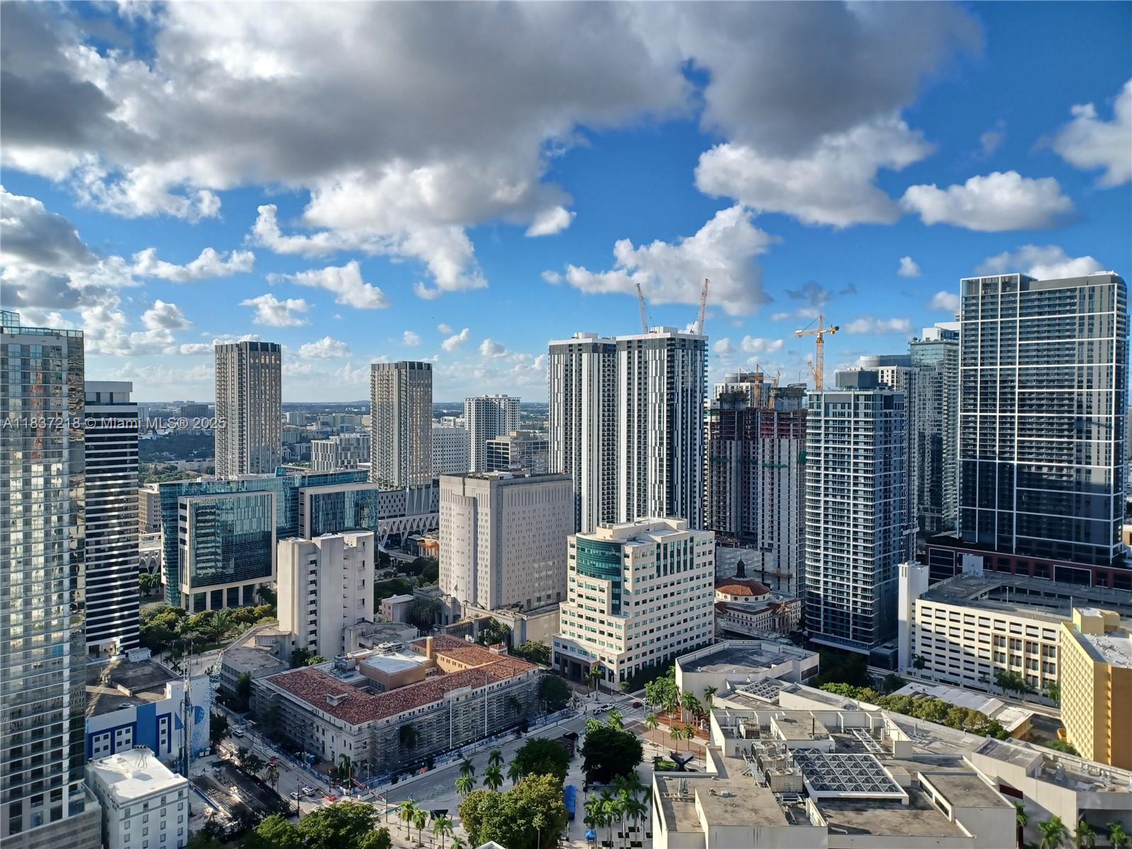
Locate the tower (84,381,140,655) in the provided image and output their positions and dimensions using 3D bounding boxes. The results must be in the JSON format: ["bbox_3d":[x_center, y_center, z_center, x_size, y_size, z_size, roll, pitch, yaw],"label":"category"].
[{"bbox_3d":[-213.530,43.720,366.210,29.000,125.000,32.000,2,3,45],"label":"tower"}]

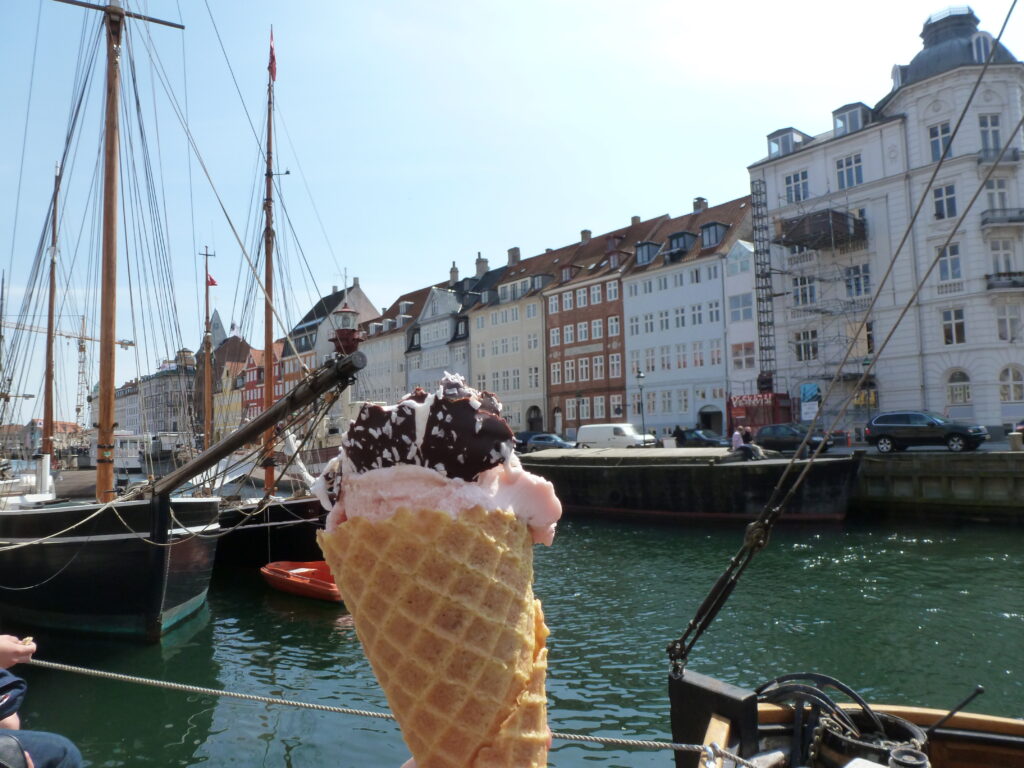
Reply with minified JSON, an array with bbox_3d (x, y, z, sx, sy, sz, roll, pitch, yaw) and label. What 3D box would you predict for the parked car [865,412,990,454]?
[{"bbox_3d":[17.647,2.022,30.300,1.870,1.720,4.670,3,-7,-41],"label":"parked car"}]

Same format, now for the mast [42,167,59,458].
[{"bbox_3d":[-12.568,-1.784,19.396,0.260,8.663,0.260,3,-7,-41],"label":"mast"}]

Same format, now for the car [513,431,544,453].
[{"bbox_3d":[2.092,4.500,54.000,1.800,1.720,4.400,3,-7,-41],"label":"car"}]

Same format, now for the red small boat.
[{"bbox_3d":[-3.747,4.136,14.734,3.500,0.580,1.550,-4,-6,33],"label":"red small boat"}]

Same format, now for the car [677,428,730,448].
[{"bbox_3d":[11.733,3.494,43.500,1.720,1.430,4.100,2,-6,-29],"label":"car"}]

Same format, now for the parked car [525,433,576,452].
[{"bbox_3d":[2.649,4.202,49.500,1.730,1.470,4.050,3,-7,-41],"label":"parked car"}]

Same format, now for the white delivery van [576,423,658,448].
[{"bbox_3d":[6.520,3.413,44.300,1.880,1.940,4.800,3,-7,-41],"label":"white delivery van"}]

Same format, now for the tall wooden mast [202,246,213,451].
[{"bbox_3d":[-11.253,-0.836,26.394,0.250,8.630,0.250,3,-7,-41],"label":"tall wooden mast"}]

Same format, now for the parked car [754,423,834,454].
[{"bbox_3d":[14.563,2.791,36.600,1.700,1.460,4.000,3,-7,-41],"label":"parked car"}]

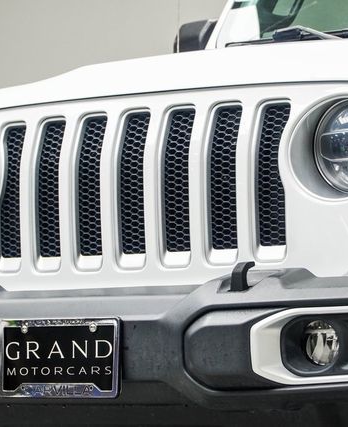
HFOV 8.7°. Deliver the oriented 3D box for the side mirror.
[{"bbox_3d":[0.091,-0.480,6.804,0.195,0.185,0.120,-3,-6,36],"label":"side mirror"}]

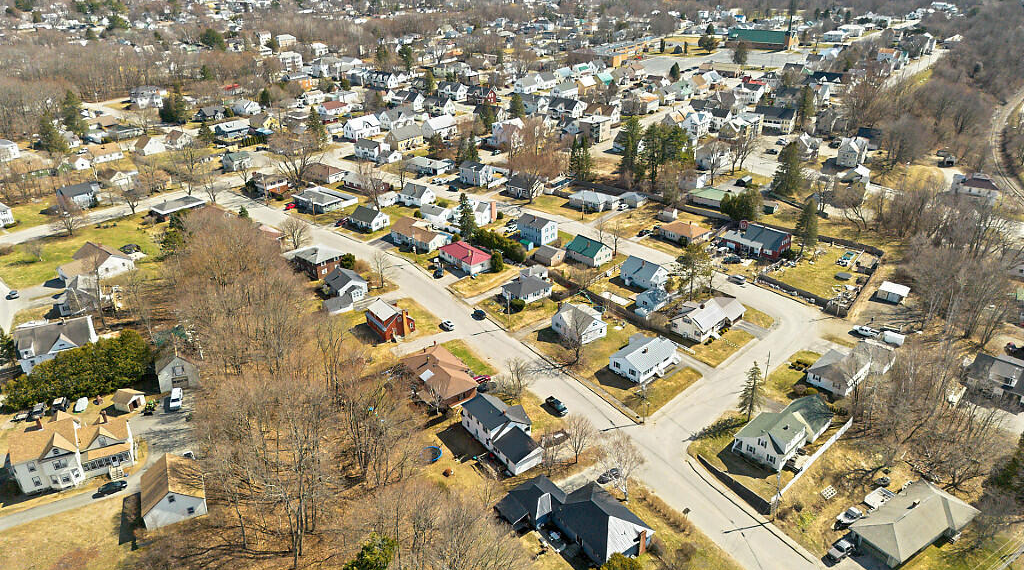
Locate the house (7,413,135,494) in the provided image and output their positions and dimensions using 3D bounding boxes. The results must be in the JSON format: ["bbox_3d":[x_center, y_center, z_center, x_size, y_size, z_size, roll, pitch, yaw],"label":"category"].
[{"bbox_3d":[-82.900,30.630,135.320,18.890,11.310,9.090,-10,28,-18],"label":"house"}]

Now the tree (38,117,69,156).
[{"bbox_3d":[-210.050,-68.000,321.410,11.660,17.430,11.660,0,26,0],"label":"tree"}]

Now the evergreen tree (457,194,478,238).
[{"bbox_3d":[-14.180,-22.140,226.210,6.200,14.000,6.200,0,26,0],"label":"evergreen tree"}]

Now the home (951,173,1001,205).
[{"bbox_3d":[169.980,-35.690,260.820,14.000,7.400,12.000,13,29,25],"label":"home"}]

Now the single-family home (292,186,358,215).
[{"bbox_3d":[-67.670,-30.710,255.200,18.000,3.500,13.700,19,32,33],"label":"single-family home"}]

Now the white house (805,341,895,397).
[{"bbox_3d":[75.720,16.550,157.020,11.100,6.400,21.800,23,35,38],"label":"white house"}]

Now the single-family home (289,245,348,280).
[{"bbox_3d":[-58.920,-8.020,217.240,12.320,7.470,10.300,21,34,37],"label":"single-family home"}]

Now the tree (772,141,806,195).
[{"bbox_3d":[103.000,-43.450,262.490,9.000,19.800,9.000,0,26,0],"label":"tree"}]

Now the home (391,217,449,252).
[{"bbox_3d":[-29.060,-16.010,224.020,17.460,5.650,9.190,22,34,37],"label":"home"}]

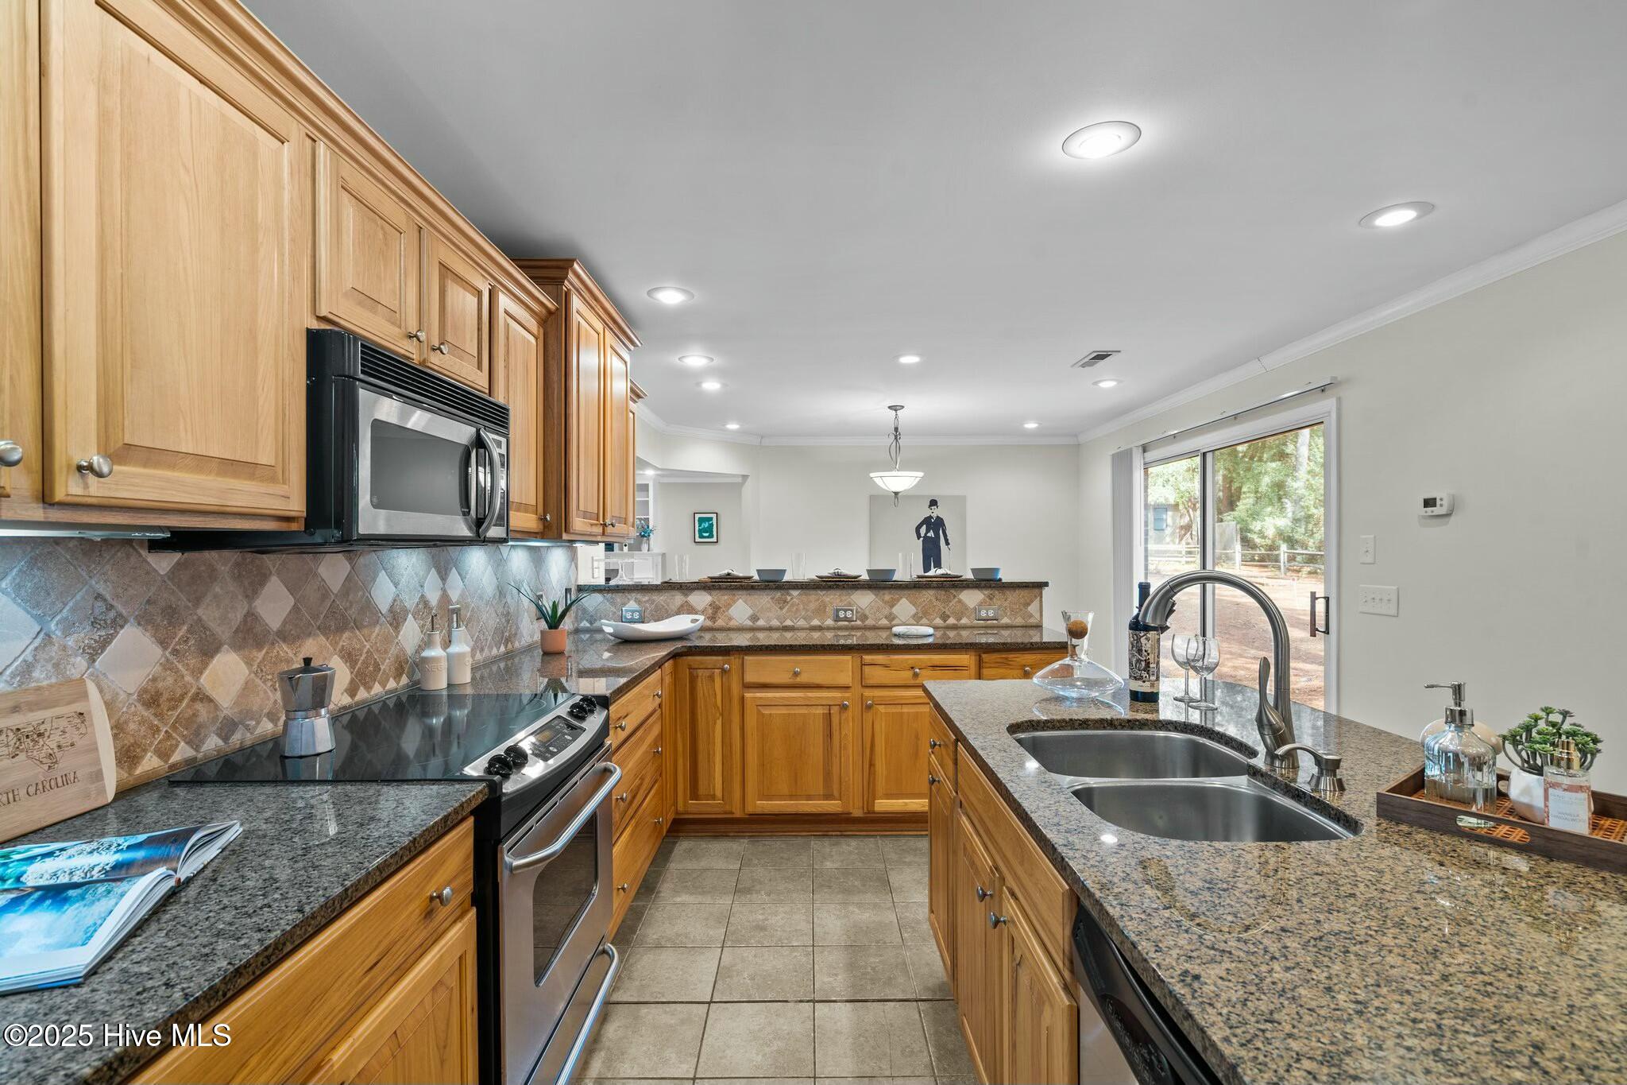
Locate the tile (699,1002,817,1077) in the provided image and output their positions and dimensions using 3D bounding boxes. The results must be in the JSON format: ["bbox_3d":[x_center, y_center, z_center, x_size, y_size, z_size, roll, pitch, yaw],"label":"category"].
[{"bbox_3d":[-0.150,1.384,2.013,0.304,0.010,0.304,0,0,0],"label":"tile"}]

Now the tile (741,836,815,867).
[{"bbox_3d":[-0.153,1.377,3.177,0.302,0.010,0.302,0,0,0],"label":"tile"}]

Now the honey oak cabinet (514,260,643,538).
[{"bbox_3d":[-1.051,-0.488,3.004,0.450,0.960,0.990,0,0,0],"label":"honey oak cabinet"}]

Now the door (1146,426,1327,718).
[{"bbox_3d":[2.586,0.376,4.723,0.090,2.030,2.300,0,0,0],"label":"door"}]

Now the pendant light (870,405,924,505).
[{"bbox_3d":[0.647,-0.670,5.600,0.415,0.780,0.415,0,-1,0],"label":"pendant light"}]

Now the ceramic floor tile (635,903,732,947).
[{"bbox_3d":[-0.460,1.389,2.622,0.303,0.010,0.303,0,-1,0],"label":"ceramic floor tile"}]

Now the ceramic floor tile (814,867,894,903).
[{"bbox_3d":[0.154,1.390,2.936,0.304,0.010,0.304,0,0,0],"label":"ceramic floor tile"}]

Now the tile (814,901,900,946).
[{"bbox_3d":[0.154,1.372,2.592,0.302,0.010,0.302,0,0,0],"label":"tile"}]

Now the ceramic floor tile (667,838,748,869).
[{"bbox_3d":[-0.464,1.396,3.237,0.303,0.010,0.303,0,-1,0],"label":"ceramic floor tile"}]

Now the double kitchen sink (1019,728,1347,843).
[{"bbox_3d":[0.708,0.577,1.439,0.520,0.210,0.790,0,0,0],"label":"double kitchen sink"}]

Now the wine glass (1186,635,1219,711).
[{"bbox_3d":[1.084,0.360,2.010,0.085,0.195,0.085,0,0,0],"label":"wine glass"}]

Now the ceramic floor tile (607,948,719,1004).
[{"bbox_3d":[-0.458,1.385,2.315,0.303,0.010,0.303,0,-1,0],"label":"ceramic floor tile"}]

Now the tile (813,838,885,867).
[{"bbox_3d":[0.152,1.375,3.179,0.302,0.010,0.302,0,0,0],"label":"tile"}]

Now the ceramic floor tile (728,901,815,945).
[{"bbox_3d":[-0.151,1.373,2.591,0.302,0.010,0.302,0,0,0],"label":"ceramic floor tile"}]

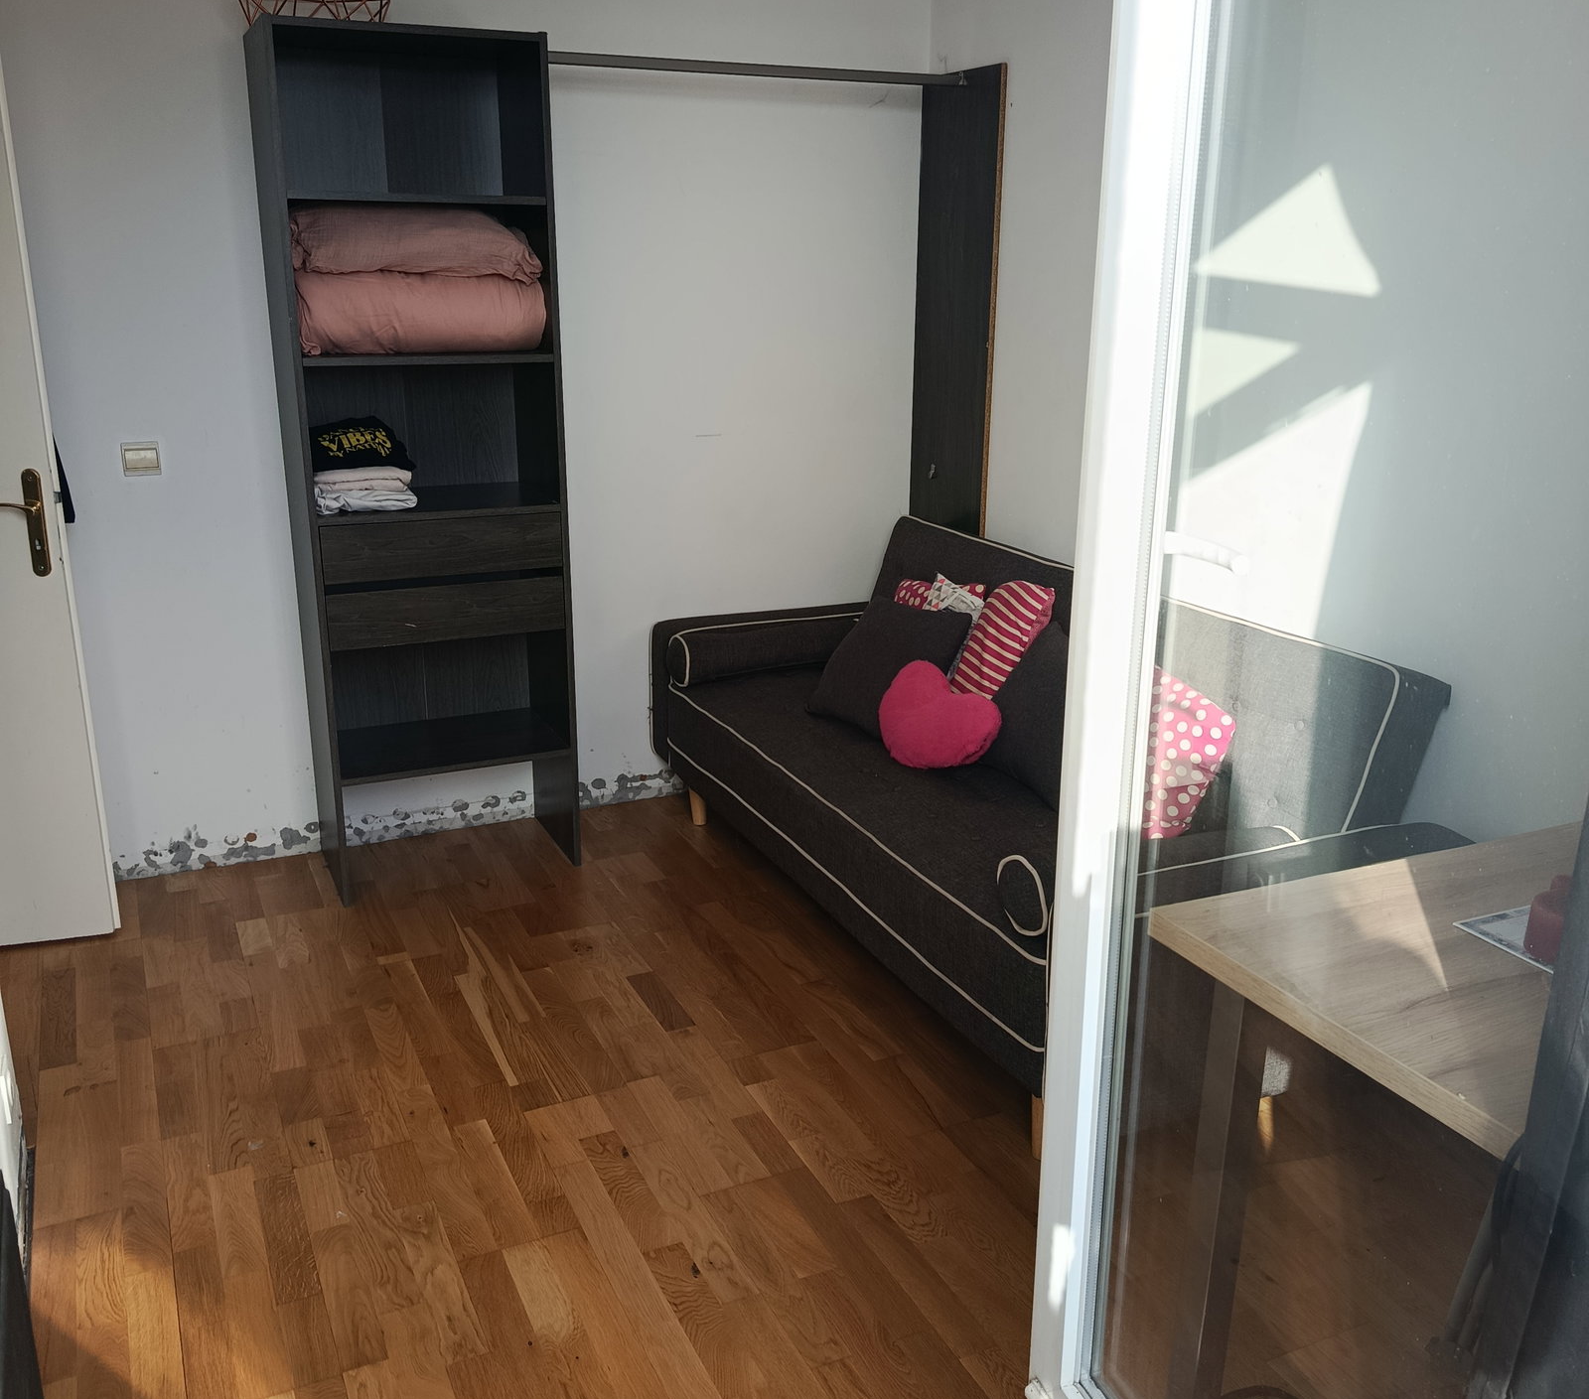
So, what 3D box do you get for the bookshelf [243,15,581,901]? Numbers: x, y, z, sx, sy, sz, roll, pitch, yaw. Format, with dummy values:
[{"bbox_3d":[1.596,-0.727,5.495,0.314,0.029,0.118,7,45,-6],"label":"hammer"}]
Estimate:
[{"bbox_3d":[-0.907,-0.538,3.604,0.603,2.010,0.387,-7,19,-24],"label":"bookshelf"}]

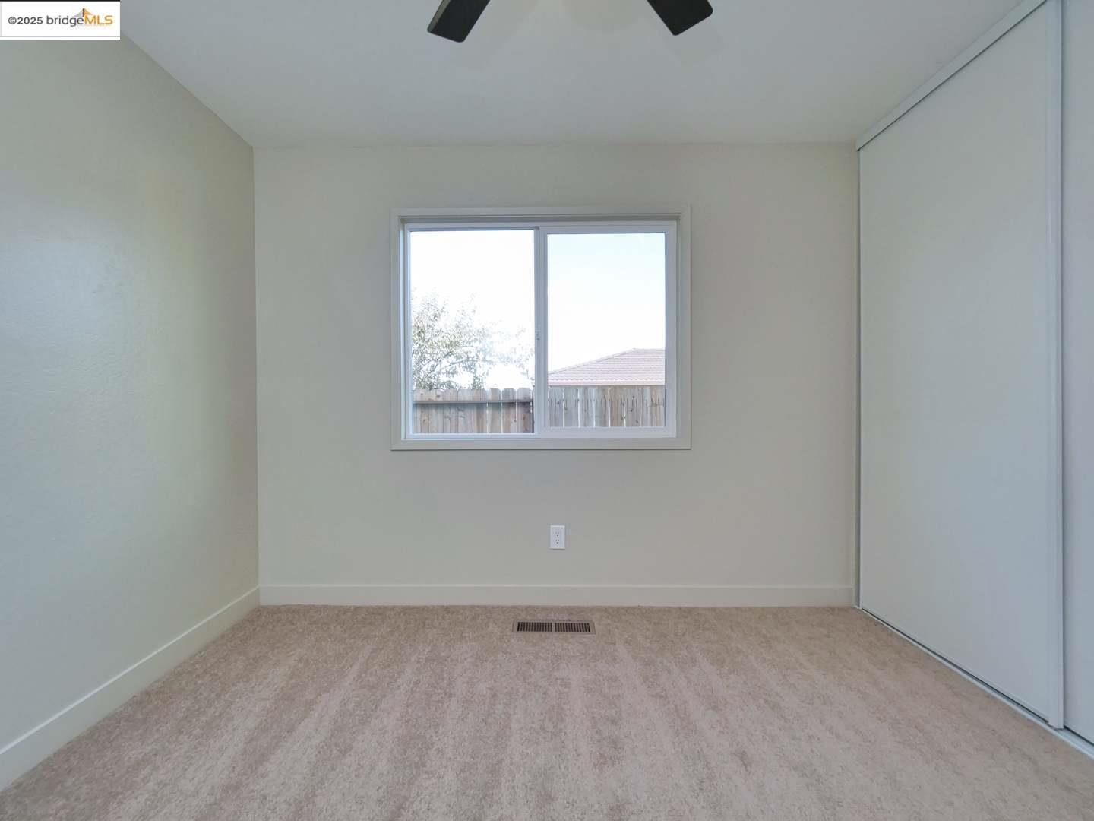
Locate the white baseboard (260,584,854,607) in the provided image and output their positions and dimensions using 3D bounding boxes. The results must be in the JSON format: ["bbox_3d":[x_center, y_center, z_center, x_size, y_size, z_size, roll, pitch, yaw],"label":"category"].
[{"bbox_3d":[0.048,0.985,2.359,3.157,0.112,0.018,0,0,0],"label":"white baseboard"}]

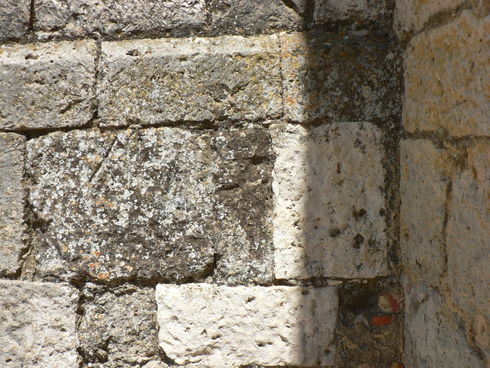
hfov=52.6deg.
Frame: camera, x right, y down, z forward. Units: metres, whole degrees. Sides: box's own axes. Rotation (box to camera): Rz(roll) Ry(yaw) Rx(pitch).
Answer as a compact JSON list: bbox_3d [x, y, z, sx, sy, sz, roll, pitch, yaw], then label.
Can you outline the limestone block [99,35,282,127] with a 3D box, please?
[{"bbox_3d":[-0.186,-0.356,1.879,0.645,0.305,0.260,-2,-4,3],"label":"limestone block"}]

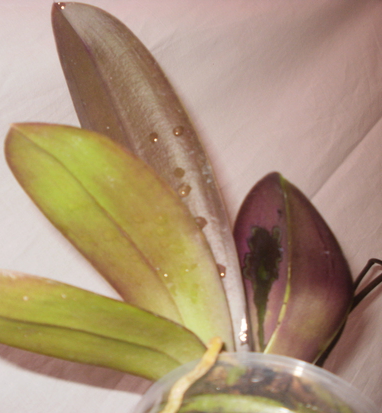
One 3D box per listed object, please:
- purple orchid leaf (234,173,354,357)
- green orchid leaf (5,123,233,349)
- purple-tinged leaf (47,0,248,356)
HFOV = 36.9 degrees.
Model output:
[{"bbox_3d":[0.066,0.042,0.373,0.074,0.040,0.132,-1,76,5],"label":"purple orchid leaf"},{"bbox_3d":[-0.039,0.017,0.382,0.070,0.030,0.217,-42,84,-13],"label":"green orchid leaf"},{"bbox_3d":[-0.024,-0.029,0.408,0.073,0.035,0.296,-27,79,-7],"label":"purple-tinged leaf"}]

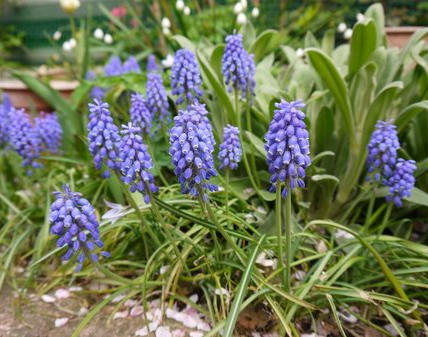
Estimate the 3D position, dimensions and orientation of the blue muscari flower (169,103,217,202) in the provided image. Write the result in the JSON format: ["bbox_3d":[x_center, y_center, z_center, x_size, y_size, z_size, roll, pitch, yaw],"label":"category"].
[{"bbox_3d":[-0.015,-0.012,0.265,0.032,0.072,0.032,-7,21,0],"label":"blue muscari flower"}]

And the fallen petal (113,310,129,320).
[{"bbox_3d":[-0.077,0.123,0.304,0.013,0.003,0.010,0,22,0],"label":"fallen petal"}]

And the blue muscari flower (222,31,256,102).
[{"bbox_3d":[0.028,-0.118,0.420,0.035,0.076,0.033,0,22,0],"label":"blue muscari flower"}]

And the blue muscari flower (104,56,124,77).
[{"bbox_3d":[-0.160,-0.159,0.580,0.030,0.040,0.028,0,18,0],"label":"blue muscari flower"}]

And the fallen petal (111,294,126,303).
[{"bbox_3d":[-0.079,0.107,0.300,0.013,0.003,0.009,0,21,0],"label":"fallen petal"}]

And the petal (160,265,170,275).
[{"bbox_3d":[-0.044,0.090,0.325,0.010,0.005,0.009,0,21,0],"label":"petal"}]

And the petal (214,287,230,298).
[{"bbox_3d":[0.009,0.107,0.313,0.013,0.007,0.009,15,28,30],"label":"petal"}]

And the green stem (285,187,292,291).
[{"bbox_3d":[0.062,0.059,0.305,0.004,0.105,0.004,0,22,0],"label":"green stem"}]

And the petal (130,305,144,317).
[{"bbox_3d":[-0.052,0.095,0.242,0.009,0.003,0.008,0,18,0],"label":"petal"}]

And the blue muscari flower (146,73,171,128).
[{"bbox_3d":[-0.062,-0.077,0.410,0.027,0.061,0.027,-7,18,0],"label":"blue muscari flower"}]

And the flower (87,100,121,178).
[{"bbox_3d":[-0.092,-0.025,0.310,0.028,0.066,0.028,-14,20,0],"label":"flower"}]

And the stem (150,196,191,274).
[{"bbox_3d":[-0.033,0.051,0.272,0.005,0.066,0.004,-25,7,0],"label":"stem"}]

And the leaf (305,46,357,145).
[{"bbox_3d":[0.141,-0.086,0.440,0.035,0.122,0.030,-13,21,31],"label":"leaf"}]

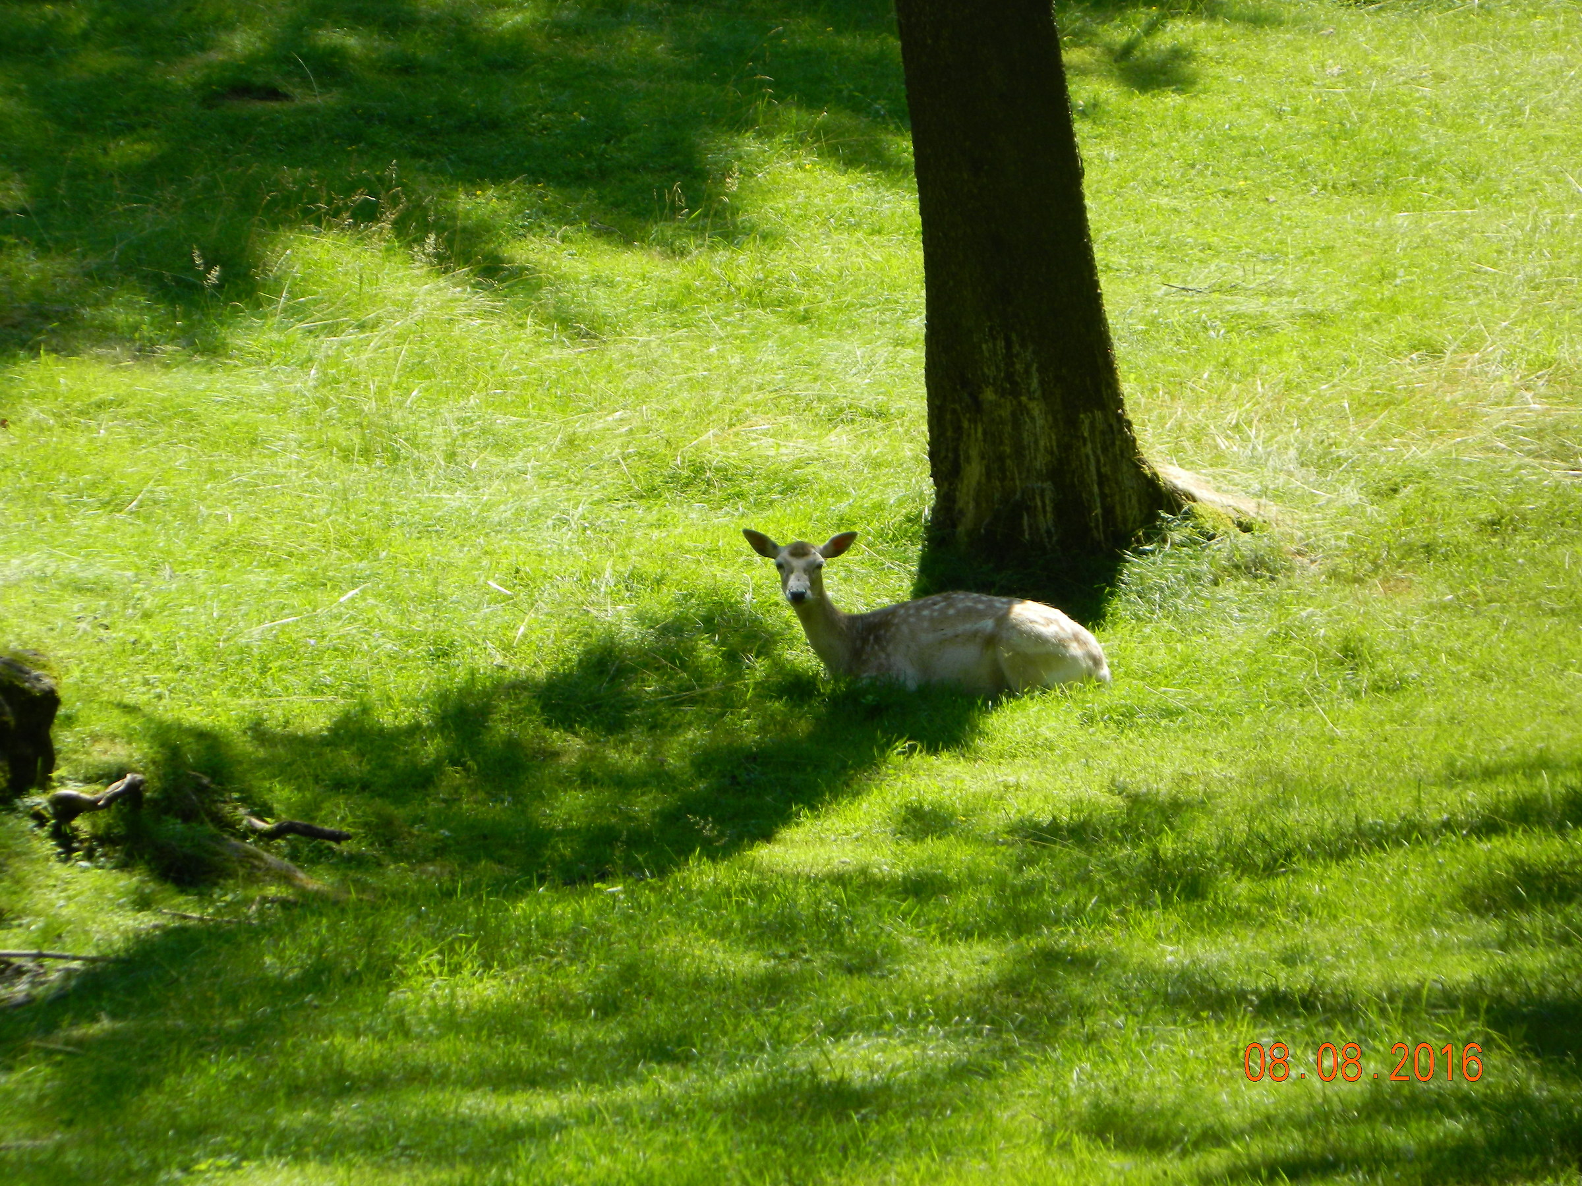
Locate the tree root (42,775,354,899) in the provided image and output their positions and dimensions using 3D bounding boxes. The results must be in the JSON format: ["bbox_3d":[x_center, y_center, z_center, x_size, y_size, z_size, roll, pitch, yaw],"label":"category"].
[{"bbox_3d":[-1.659,0.675,42.400,0.840,0.240,0.450,-2,11,0],"label":"tree root"}]

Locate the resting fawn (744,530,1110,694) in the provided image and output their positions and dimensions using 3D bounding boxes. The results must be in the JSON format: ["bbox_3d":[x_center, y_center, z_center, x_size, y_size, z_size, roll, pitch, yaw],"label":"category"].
[{"bbox_3d":[0.393,0.052,44.000,1.060,0.510,0.420,-3,11,-5],"label":"resting fawn"}]

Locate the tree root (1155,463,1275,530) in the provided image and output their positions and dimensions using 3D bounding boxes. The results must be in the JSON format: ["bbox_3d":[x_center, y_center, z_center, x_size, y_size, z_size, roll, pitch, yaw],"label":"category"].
[{"bbox_3d":[1.269,-0.287,45.500,0.380,0.190,0.250,-2,11,0],"label":"tree root"}]

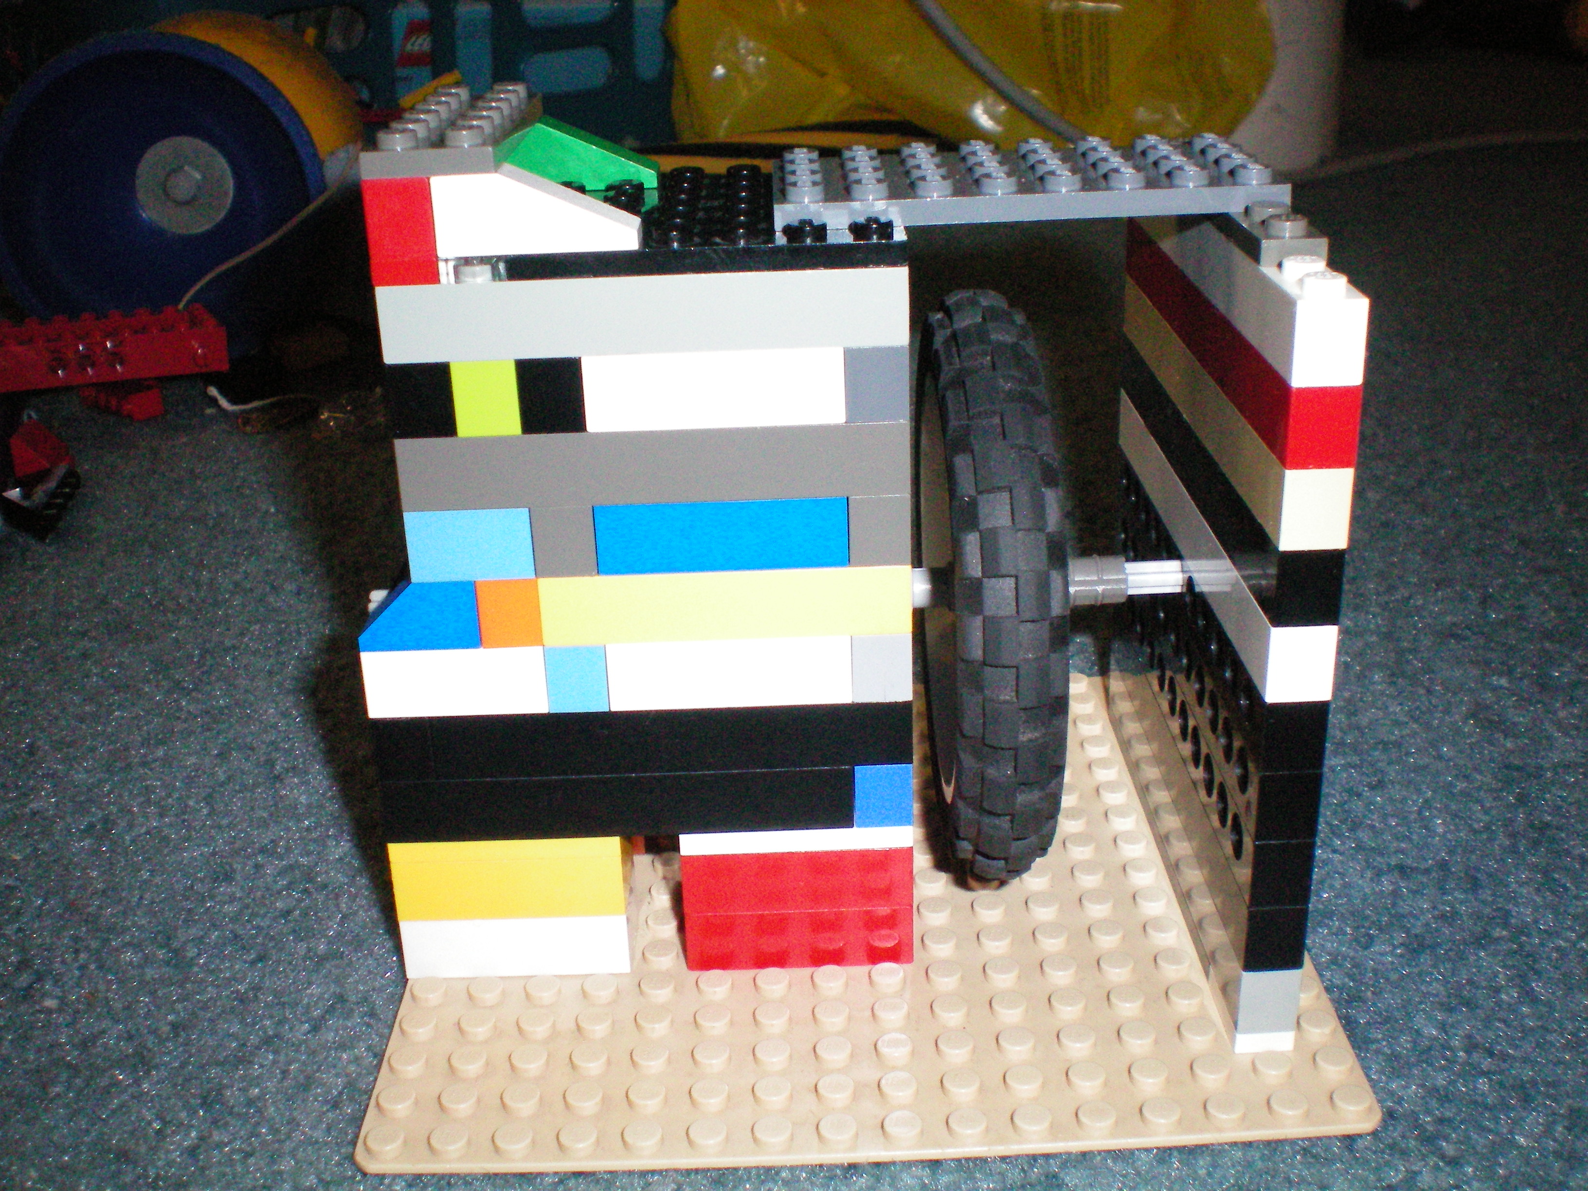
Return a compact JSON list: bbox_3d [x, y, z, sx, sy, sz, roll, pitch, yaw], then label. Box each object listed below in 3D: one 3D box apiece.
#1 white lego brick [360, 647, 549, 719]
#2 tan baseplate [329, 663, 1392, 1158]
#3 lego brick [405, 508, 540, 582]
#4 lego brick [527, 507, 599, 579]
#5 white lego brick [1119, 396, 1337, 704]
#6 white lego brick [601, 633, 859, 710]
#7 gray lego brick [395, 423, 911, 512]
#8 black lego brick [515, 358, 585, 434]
[{"bbox_3d":[-0.045,0.010,0.234,0.024,0.010,0.008,-2,23,0],"label":"white lego brick"},{"bbox_3d":[0.009,0.042,0.270,0.128,0.003,0.128,-2,23,0],"label":"tan baseplate"},{"bbox_3d":[-0.041,-0.008,0.226,0.016,0.010,0.008,-2,23,0],"label":"lego brick"},{"bbox_3d":[-0.029,-0.008,0.224,0.008,0.010,0.009,-2,23,0],"label":"lego brick"},{"bbox_3d":[0.058,-0.010,0.246,0.008,0.010,0.096,-2,23,0],"label":"white lego brick"},{"bbox_3d":[-0.009,0.009,0.233,0.032,0.010,0.008,-2,23,0],"label":"white lego brick"},{"bbox_3d":[-0.018,-0.018,0.222,0.064,0.010,0.008,-2,23,0],"label":"gray lego brick"},{"bbox_3d":[-0.030,-0.026,0.218,0.008,0.010,0.008,-2,23,0],"label":"black lego brick"}]

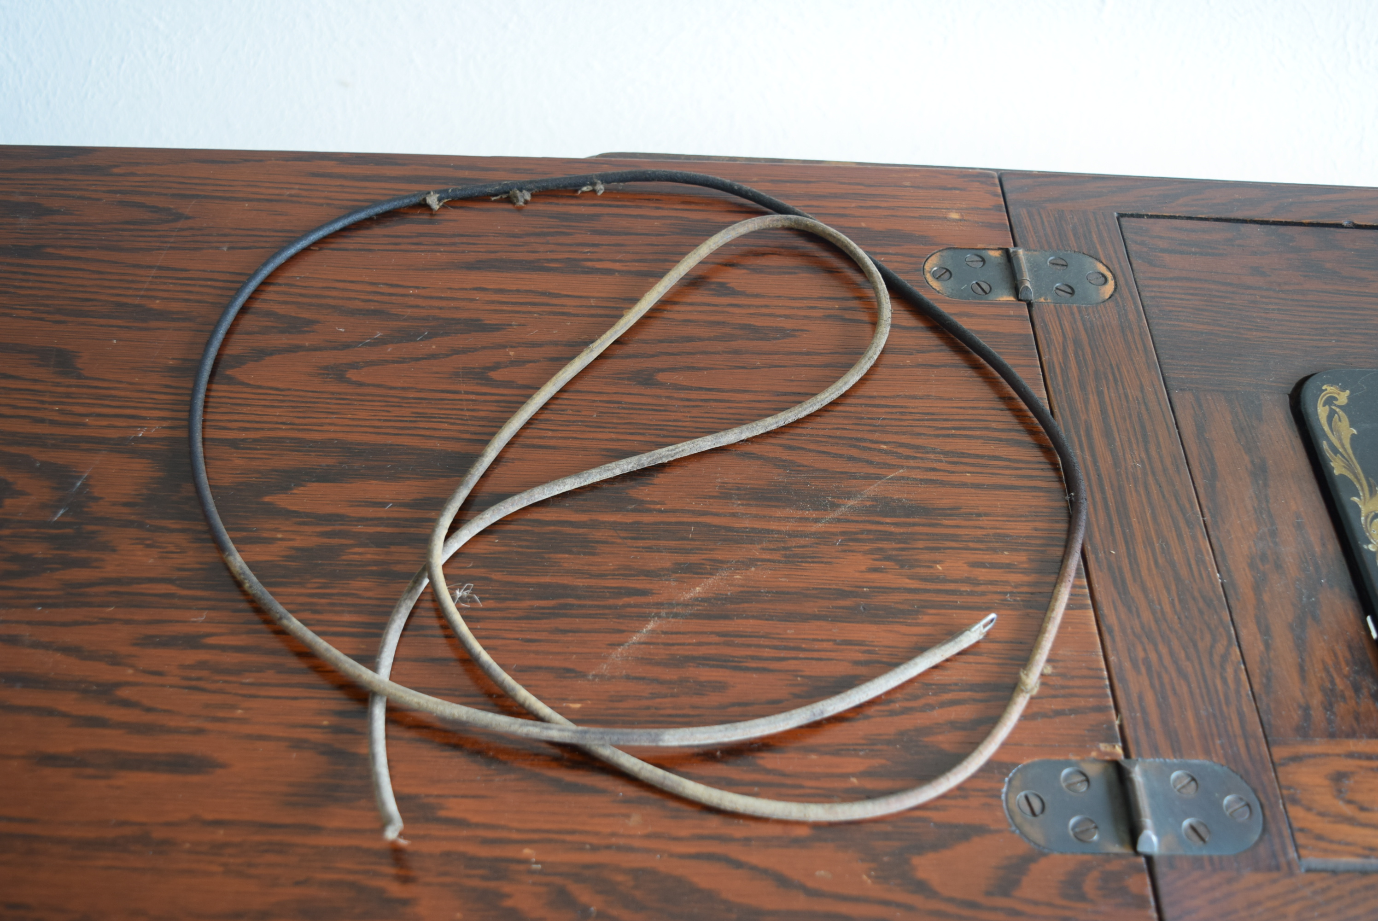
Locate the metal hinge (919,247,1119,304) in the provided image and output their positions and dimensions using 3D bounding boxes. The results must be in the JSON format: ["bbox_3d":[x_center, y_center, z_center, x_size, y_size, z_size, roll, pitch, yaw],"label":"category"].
[{"bbox_3d":[0.138,-0.078,0.591,0.082,0.006,0.031,2,52,-3],"label":"metal hinge"}]

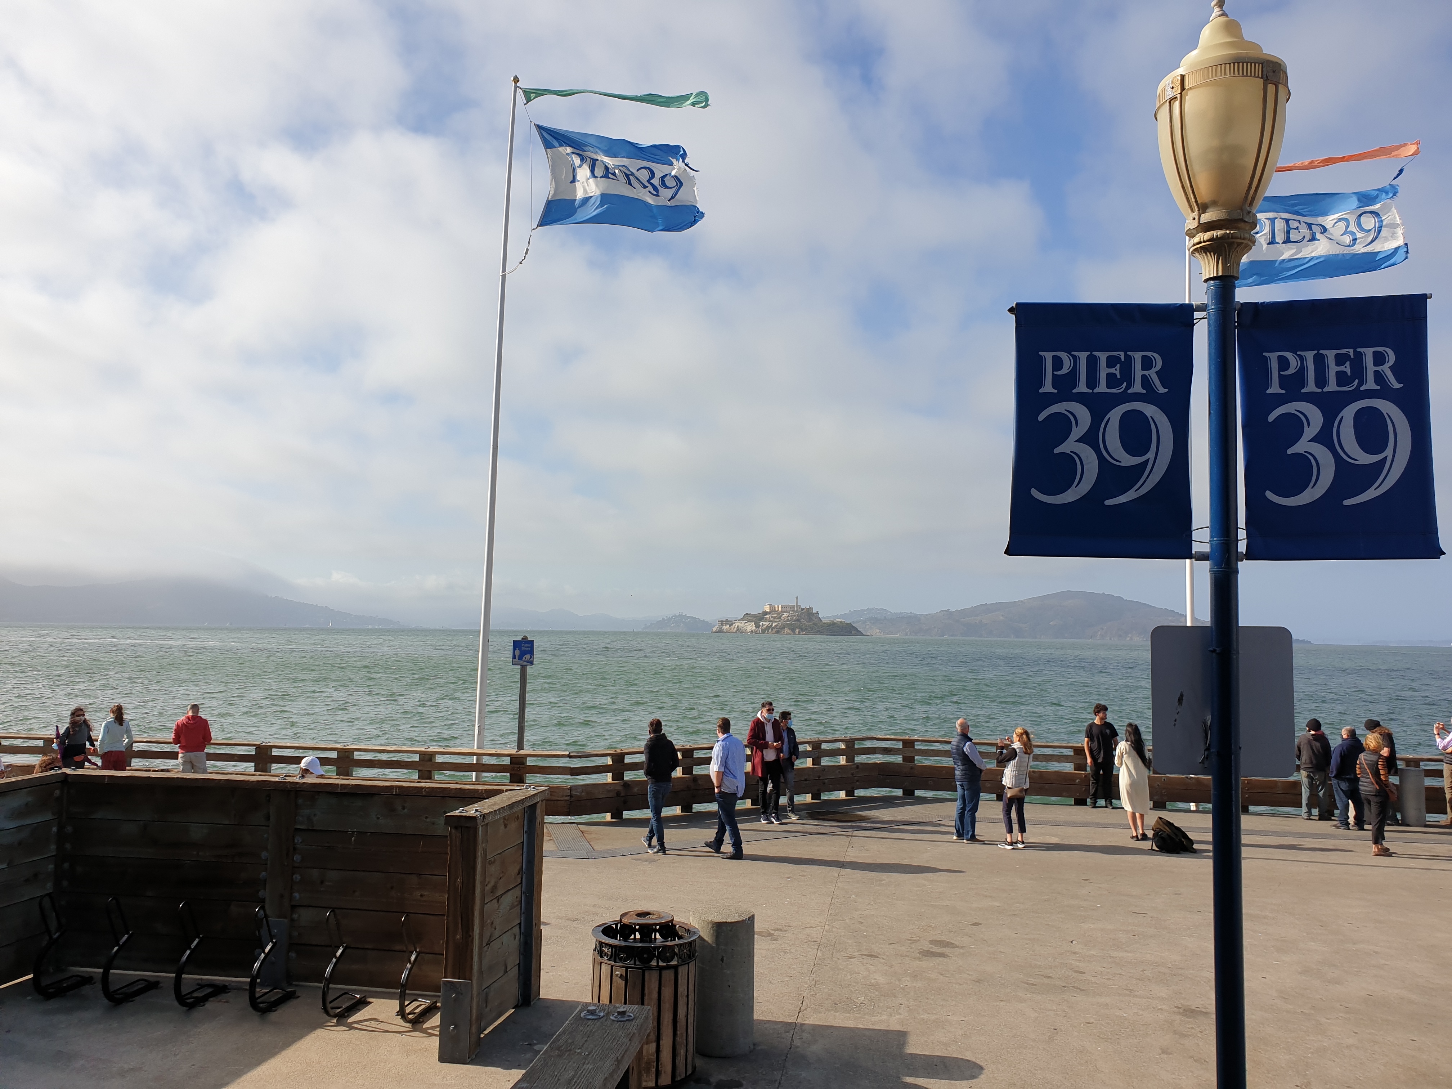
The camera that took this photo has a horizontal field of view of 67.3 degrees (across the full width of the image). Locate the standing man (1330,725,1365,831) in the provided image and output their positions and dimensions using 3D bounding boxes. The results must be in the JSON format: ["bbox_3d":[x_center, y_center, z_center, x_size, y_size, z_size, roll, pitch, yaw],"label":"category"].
[{"bbox_3d":[9.992,3.715,17.530,0.550,1.640,0.450,3,-5,-22],"label":"standing man"}]

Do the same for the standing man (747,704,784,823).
[{"bbox_3d":[0.624,3.430,17.152,0.550,1.830,0.450,3,-5,-25],"label":"standing man"}]

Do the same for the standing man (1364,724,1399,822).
[{"bbox_3d":[10.861,3.740,18.033,0.520,1.700,0.450,4,-5,-30],"label":"standing man"}]

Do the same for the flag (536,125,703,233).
[{"bbox_3d":[-1.741,-6.005,17.900,2.780,1.720,0.420,0,-5,9],"label":"flag"}]

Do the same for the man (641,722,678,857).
[{"bbox_3d":[-0.892,3.255,14.792,0.520,1.750,0.450,5,-6,-40],"label":"man"}]

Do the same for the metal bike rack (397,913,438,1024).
[{"bbox_3d":[-2.351,3.188,8.314,0.200,0.710,0.580,1,-5,5],"label":"metal bike rack"}]

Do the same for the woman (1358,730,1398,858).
[{"bbox_3d":[9.075,3.471,15.254,0.500,1.657,0.390,-1,-5,26],"label":"woman"}]

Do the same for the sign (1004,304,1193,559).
[{"bbox_3d":[1.545,-0.475,4.500,0.729,1.061,0.040,0,-5,7],"label":"sign"}]

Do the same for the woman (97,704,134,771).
[{"bbox_3d":[-9.141,3.215,16.284,0.510,1.640,0.330,2,-5,-9],"label":"woman"}]

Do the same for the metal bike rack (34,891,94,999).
[{"bbox_3d":[-5.193,3.056,8.446,0.260,0.820,0.690,0,-5,8],"label":"metal bike rack"}]

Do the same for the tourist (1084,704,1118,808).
[{"bbox_3d":[6.603,3.721,19.206,0.520,1.780,0.360,0,-5,9],"label":"tourist"}]

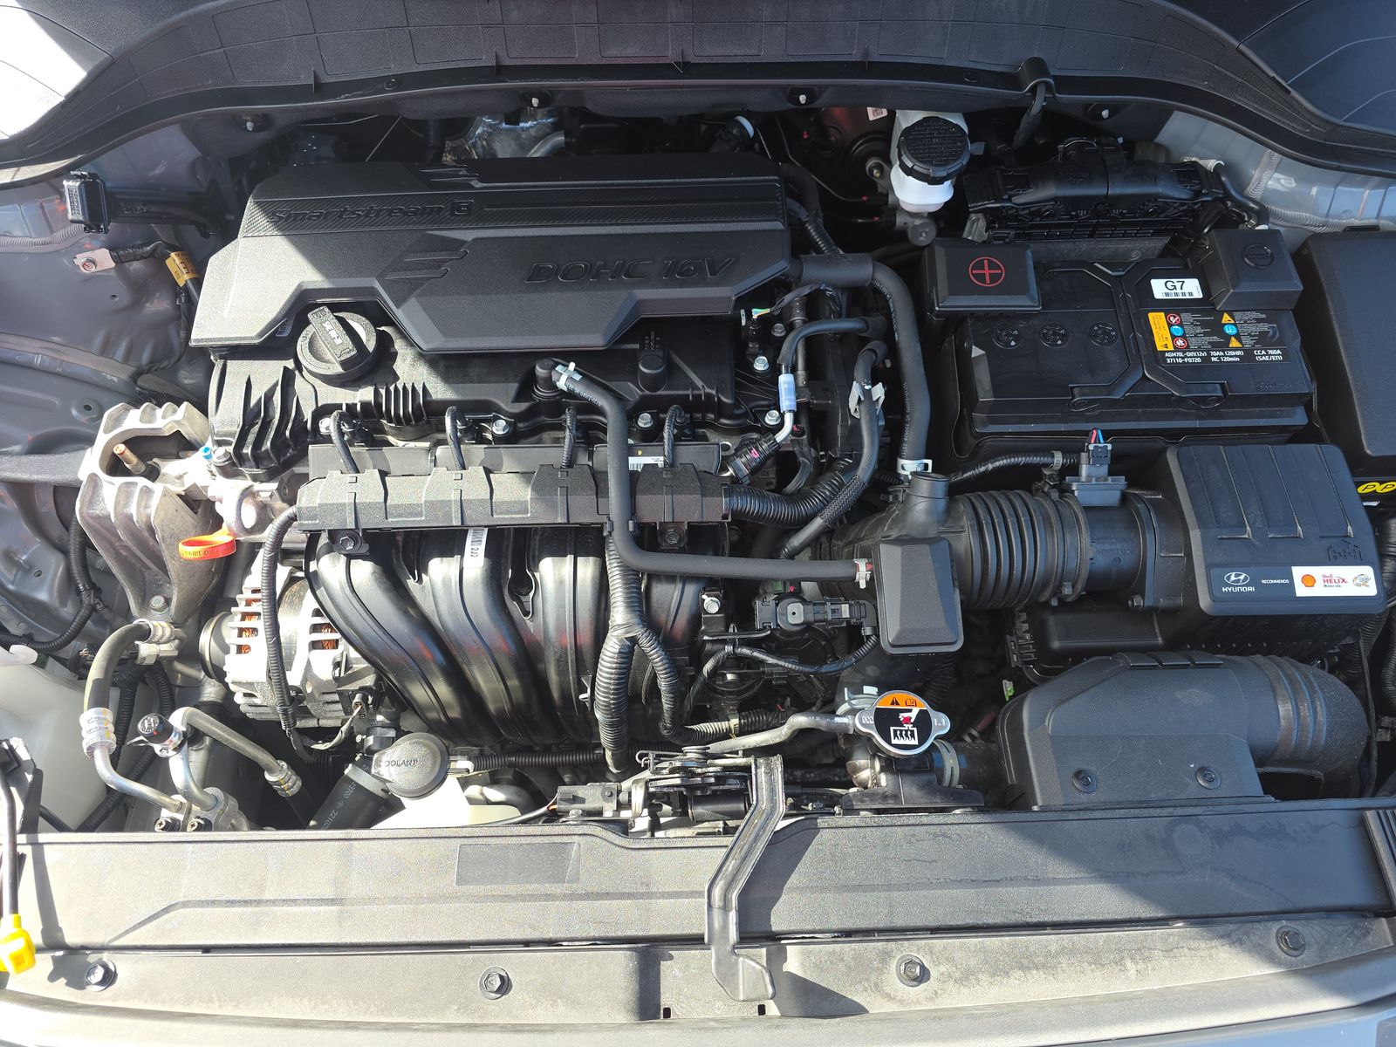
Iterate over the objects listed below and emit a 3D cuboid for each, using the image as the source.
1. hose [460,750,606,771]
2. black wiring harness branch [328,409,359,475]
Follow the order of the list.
[{"bbox_3d":[-0.141,0.198,0.773,0.124,0.014,0.014,-2,64,0],"label":"hose"},{"bbox_3d":[-0.263,-0.060,0.690,0.022,0.028,0.043,-2,64,1],"label":"black wiring harness branch"}]

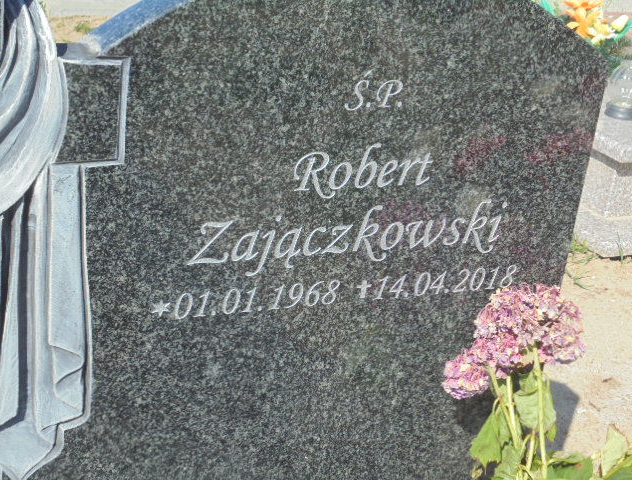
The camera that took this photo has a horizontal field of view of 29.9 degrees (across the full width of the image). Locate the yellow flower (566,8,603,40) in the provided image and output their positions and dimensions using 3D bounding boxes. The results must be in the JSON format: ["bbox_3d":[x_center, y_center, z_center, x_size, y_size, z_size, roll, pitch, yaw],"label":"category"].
[{"bbox_3d":[0.669,-0.542,2.950,0.090,0.080,0.065,13,24,10],"label":"yellow flower"}]

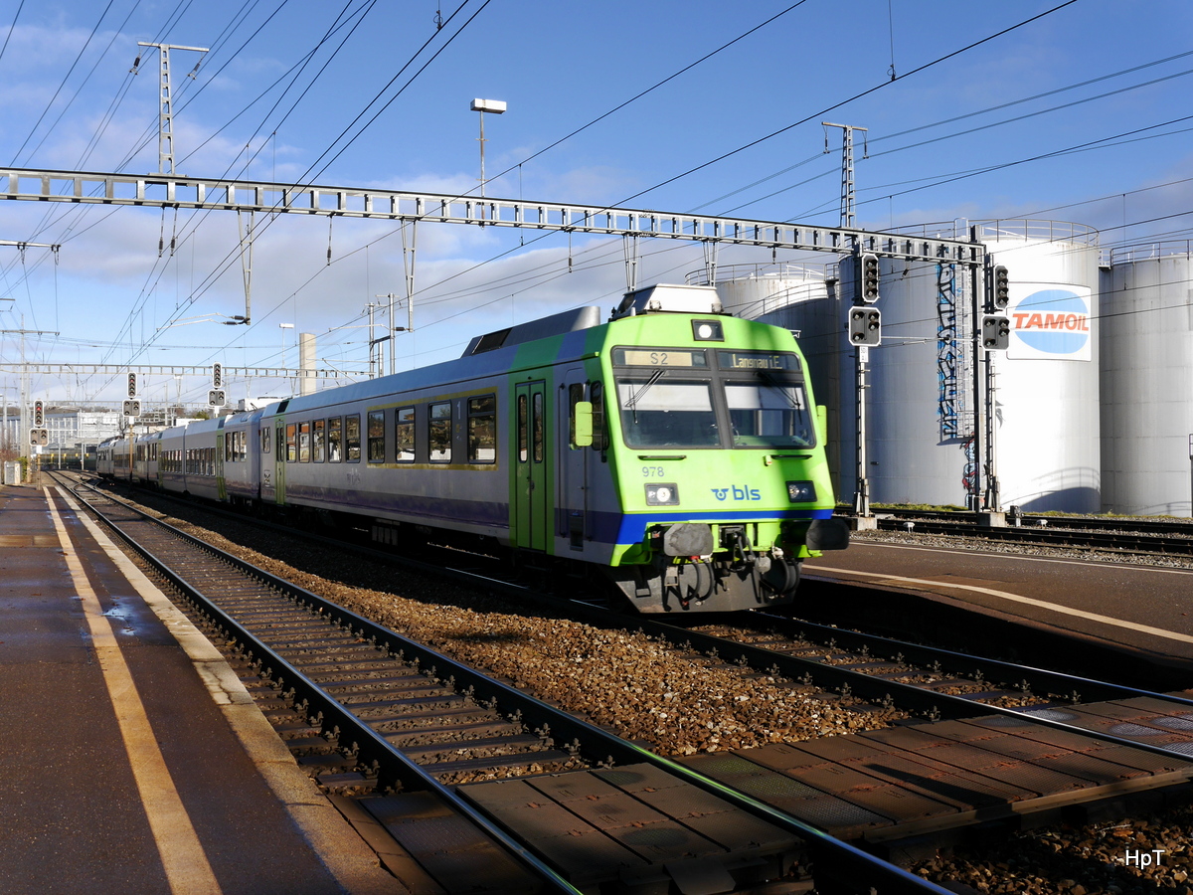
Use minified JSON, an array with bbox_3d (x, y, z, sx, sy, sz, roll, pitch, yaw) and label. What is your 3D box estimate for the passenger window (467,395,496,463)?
[{"bbox_3d":[-1.628,-0.263,18.780,0.070,0.994,1.260,0,-1,-23],"label":"passenger window"}]

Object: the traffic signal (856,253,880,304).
[{"bbox_3d":[7.209,-4.460,34.597,0.520,1.290,0.360,0,-1,-23],"label":"traffic signal"}]

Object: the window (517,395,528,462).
[{"bbox_3d":[-0.963,-0.250,17.232,0.060,0.913,0.351,0,-1,-23],"label":"window"}]

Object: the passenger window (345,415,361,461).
[{"bbox_3d":[-4.879,-0.176,26.353,0.070,0.994,1.260,0,-1,-23],"label":"passenger window"}]

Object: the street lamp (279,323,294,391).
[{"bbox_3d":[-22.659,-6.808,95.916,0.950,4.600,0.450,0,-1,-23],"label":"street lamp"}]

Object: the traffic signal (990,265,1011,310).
[{"bbox_3d":[11.260,-4.468,36.445,0.520,1.240,0.360,0,-1,-23],"label":"traffic signal"}]

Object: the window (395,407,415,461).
[{"bbox_3d":[-3.282,-0.219,22.634,0.070,0.994,1.260,0,-1,-23],"label":"window"}]

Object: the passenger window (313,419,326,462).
[{"bbox_3d":[-6.230,-0.140,29.502,0.070,0.994,1.260,0,-1,-23],"label":"passenger window"}]

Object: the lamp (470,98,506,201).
[{"bbox_3d":[-3.038,-8.371,36.882,0.930,2.950,0.450,0,-1,-23],"label":"lamp"}]

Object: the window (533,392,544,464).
[{"bbox_3d":[-0.743,-0.249,16.719,0.060,0.903,0.359,0,-1,-23],"label":"window"}]

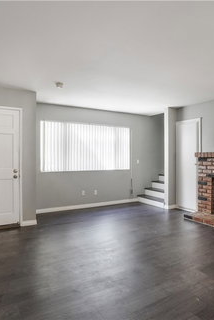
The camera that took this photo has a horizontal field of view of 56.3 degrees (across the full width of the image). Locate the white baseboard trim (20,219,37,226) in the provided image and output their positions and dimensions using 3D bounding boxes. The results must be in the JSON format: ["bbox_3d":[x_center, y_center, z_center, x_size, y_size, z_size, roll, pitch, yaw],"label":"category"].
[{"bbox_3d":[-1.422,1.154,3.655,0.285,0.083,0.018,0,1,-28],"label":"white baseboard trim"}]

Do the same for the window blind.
[{"bbox_3d":[-0.424,-0.294,4.950,2.330,1.140,0.080,0,1,-27],"label":"window blind"}]

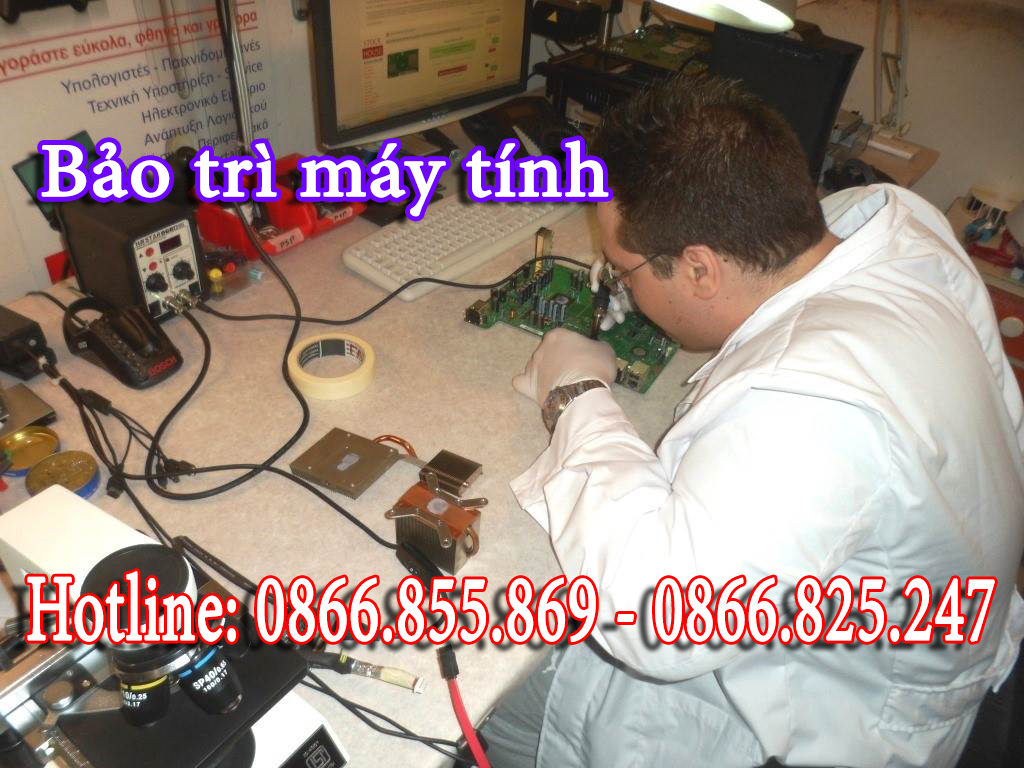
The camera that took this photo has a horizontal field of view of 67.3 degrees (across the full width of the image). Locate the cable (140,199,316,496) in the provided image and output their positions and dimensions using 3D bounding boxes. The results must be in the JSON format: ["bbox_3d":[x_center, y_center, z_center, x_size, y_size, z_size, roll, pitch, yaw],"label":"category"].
[{"bbox_3d":[-0.311,-0.066,0.886,0.157,0.088,0.464,-2,38,-10],"label":"cable"}]

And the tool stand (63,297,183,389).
[{"bbox_3d":[-0.454,-0.051,0.887,0.146,0.045,0.074,22,40,20],"label":"tool stand"}]

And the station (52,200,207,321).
[{"bbox_3d":[-0.466,-0.160,0.963,0.144,0.124,0.088,24,41,22],"label":"station"}]

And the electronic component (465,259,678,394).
[{"bbox_3d":[0.096,-0.097,1.033,0.261,0.030,0.223,22,40,19],"label":"electronic component"}]

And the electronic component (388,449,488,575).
[{"bbox_3d":[-0.060,0.111,0.721,0.097,0.051,0.120,22,40,21],"label":"electronic component"}]

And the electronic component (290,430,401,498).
[{"bbox_3d":[-0.169,0.079,0.782,0.078,0.013,0.072,21,40,18],"label":"electronic component"}]

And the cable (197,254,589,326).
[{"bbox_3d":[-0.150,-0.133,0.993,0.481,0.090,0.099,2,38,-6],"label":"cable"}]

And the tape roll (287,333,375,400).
[{"bbox_3d":[-0.209,-0.021,0.896,0.096,0.023,0.096,4,38,-3],"label":"tape roll"}]

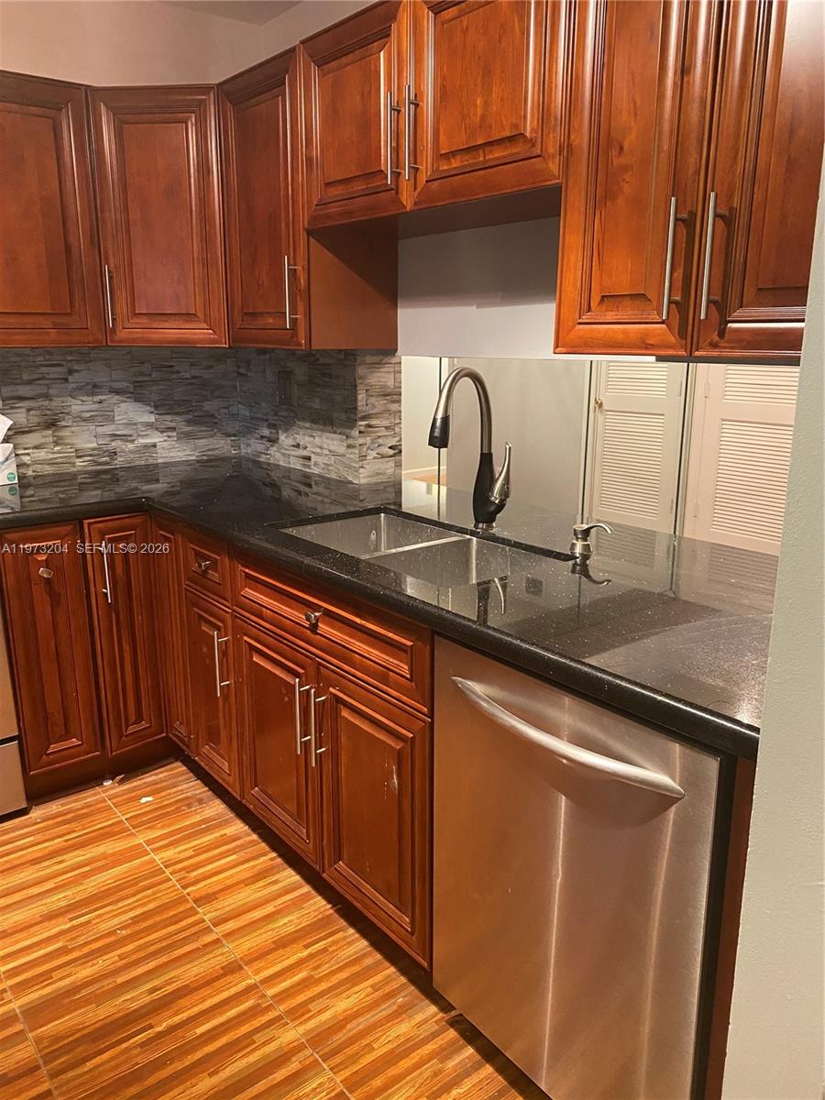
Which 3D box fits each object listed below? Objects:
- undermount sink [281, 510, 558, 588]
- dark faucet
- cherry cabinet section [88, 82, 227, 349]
[{"bbox_3d":[-0.007,0.096,2.005,0.391,0.218,0.735,-11,18,-38],"label":"undermount sink"},{"bbox_3d":[0.145,-0.234,1.993,0.233,0.405,0.116,-13,19,-42],"label":"dark faucet"},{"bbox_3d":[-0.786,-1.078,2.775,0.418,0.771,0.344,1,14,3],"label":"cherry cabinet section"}]

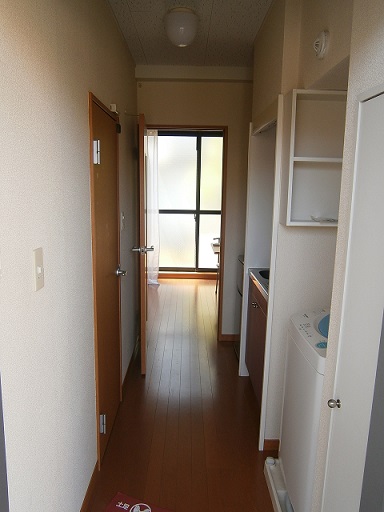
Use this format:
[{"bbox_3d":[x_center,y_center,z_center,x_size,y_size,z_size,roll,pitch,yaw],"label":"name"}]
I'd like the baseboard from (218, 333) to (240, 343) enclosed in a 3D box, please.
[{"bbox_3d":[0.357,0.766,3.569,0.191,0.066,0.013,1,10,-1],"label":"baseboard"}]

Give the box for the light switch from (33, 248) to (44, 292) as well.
[{"bbox_3d":[-0.443,0.035,1.109,0.010,0.120,0.070,1,10,-1],"label":"light switch"}]

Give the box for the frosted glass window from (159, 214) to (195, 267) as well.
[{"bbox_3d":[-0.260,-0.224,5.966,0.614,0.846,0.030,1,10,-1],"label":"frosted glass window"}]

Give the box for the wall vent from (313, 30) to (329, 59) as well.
[{"bbox_3d":[0.478,-0.788,1.430,0.038,0.096,0.096,1,10,-1],"label":"wall vent"}]

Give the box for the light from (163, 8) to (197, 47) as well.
[{"bbox_3d":[-0.059,-1.302,2.225,0.185,0.171,0.185,1,10,-1],"label":"light"}]

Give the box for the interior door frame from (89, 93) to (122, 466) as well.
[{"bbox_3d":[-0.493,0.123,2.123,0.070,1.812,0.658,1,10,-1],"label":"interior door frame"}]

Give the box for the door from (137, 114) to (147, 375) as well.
[{"bbox_3d":[-0.389,-0.087,3.071,0.036,1.871,0.661,0,10,-6],"label":"door"}]

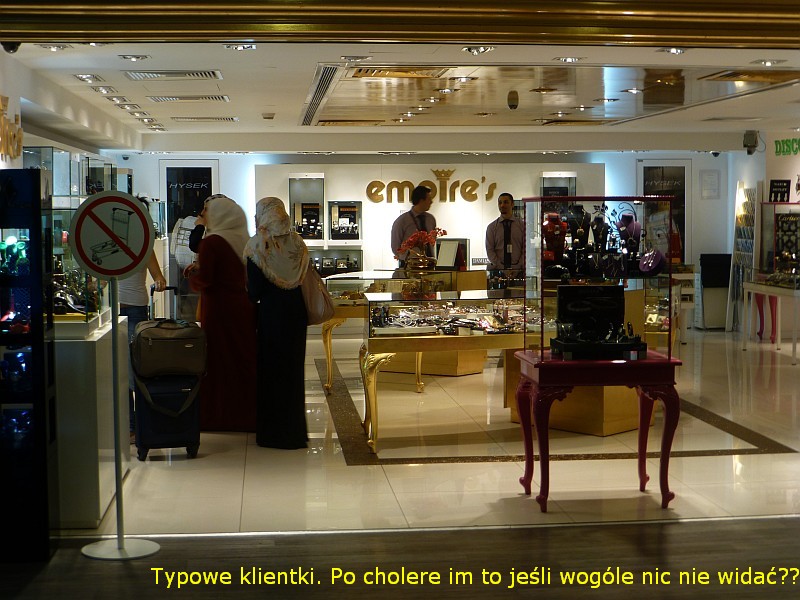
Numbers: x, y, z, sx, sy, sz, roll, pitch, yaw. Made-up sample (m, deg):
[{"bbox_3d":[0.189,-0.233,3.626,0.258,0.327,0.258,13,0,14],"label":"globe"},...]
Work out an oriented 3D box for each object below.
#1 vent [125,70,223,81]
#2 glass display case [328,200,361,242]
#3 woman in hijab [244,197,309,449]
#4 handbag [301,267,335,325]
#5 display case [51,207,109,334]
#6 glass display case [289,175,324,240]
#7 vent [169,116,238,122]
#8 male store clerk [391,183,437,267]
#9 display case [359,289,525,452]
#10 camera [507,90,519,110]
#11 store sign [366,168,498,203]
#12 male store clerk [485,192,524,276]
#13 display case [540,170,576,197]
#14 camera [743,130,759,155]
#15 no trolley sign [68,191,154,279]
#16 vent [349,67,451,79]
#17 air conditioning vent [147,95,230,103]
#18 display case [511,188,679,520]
[{"bbox_3d":[-1.435,-1.429,8.490,0.608,0.050,0.597,-1,4,-6],"label":"vent"},{"bbox_3d":[-0.659,-0.913,15.837,0.400,0.510,0.250,-1,4,-6],"label":"glass display case"},{"bbox_3d":[-0.772,0.139,8.564,0.430,1.583,0.310,-2,4,-28],"label":"woman in hijab"},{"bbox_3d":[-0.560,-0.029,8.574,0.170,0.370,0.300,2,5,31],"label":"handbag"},{"bbox_3d":[-1.805,-0.158,7.115,0.400,0.630,1.080,-1,4,-6],"label":"display case"},{"bbox_3d":[-1.105,-1.097,15.900,0.420,0.810,0.270,-1,4,-6],"label":"glass display case"},{"bbox_3d":[-1.850,-1.720,12.724,0.630,0.040,0.600,-1,4,-6],"label":"vent"},{"bbox_3d":[0.140,-0.264,13.288,0.490,1.727,0.310,-4,5,-44],"label":"male store clerk"},{"bbox_3d":[0.387,0.442,8.657,1.280,0.950,0.800,-1,4,-6],"label":"display case"},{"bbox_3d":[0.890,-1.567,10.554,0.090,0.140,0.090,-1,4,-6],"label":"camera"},{"bbox_3d":[0.396,-1.357,15.998,1.588,0.411,0.050,-1,4,-6],"label":"store sign"},{"bbox_3d":[1.145,-0.314,14.390,0.500,1.663,0.320,0,4,1],"label":"male store clerk"},{"bbox_3d":[1.896,-1.121,16.095,0.400,0.800,0.270,-1,4,-6],"label":"display case"},{"bbox_3d":[3.980,-1.788,15.220,0.170,0.270,0.240,1,4,15],"label":"camera"},{"bbox_3d":[-1.282,-0.285,5.976,0.390,0.400,0.020,0,4,8],"label":"no trolley sign"},{"bbox_3d":[-0.022,-1.418,8.316,0.651,0.050,0.651,-1,4,-6],"label":"vent"},{"bbox_3d":[-1.620,-1.556,10.336,0.608,0.050,0.597,-1,4,-6],"label":"air conditioning vent"},{"bbox_3d":[1.018,0.269,6.968,0.755,1.585,0.570,-1,4,-6],"label":"display case"}]

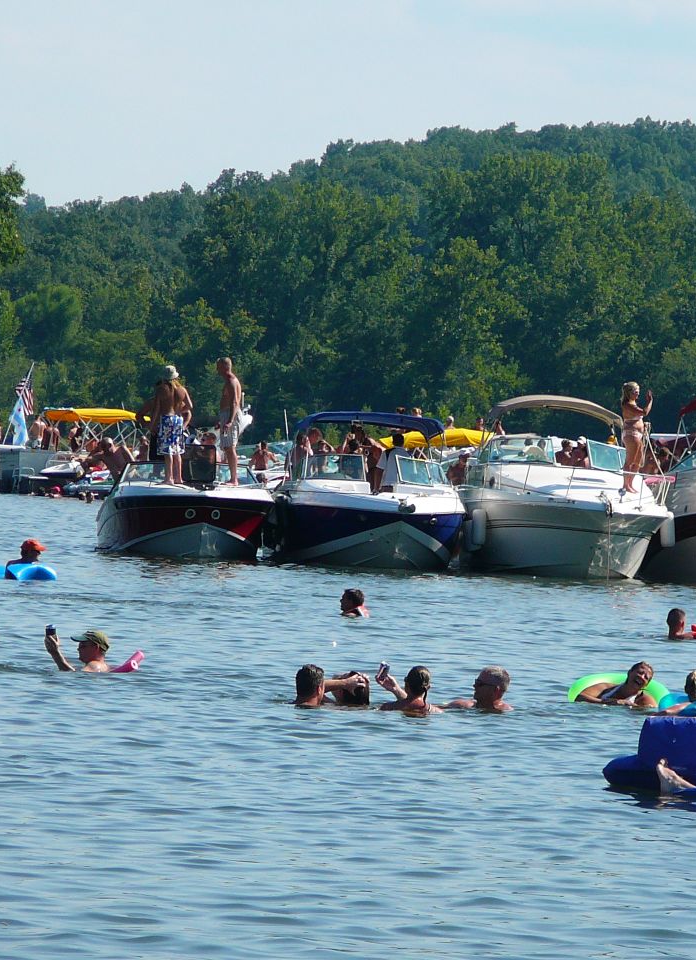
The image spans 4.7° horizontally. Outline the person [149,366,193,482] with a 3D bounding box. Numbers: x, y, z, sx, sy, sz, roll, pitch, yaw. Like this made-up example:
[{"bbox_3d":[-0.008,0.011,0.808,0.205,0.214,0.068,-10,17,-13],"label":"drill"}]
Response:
[{"bbox_3d":[-2.608,-0.823,125.500,0.550,1.740,0.360,3,0,0],"label":"person"}]

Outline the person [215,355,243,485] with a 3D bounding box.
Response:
[{"bbox_3d":[-1.764,-0.874,125.500,0.420,1.860,0.480,3,0,9],"label":"person"}]

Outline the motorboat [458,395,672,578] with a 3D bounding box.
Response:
[{"bbox_3d":[2.922,0.118,124.950,2.600,2.750,7.700,3,0,-13],"label":"motorboat"}]

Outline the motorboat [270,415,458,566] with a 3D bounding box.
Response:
[{"bbox_3d":[0.214,0.190,125.345,2.550,2.350,7.200,3,0,-10],"label":"motorboat"}]

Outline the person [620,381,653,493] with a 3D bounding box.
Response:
[{"bbox_3d":[4.242,-0.632,124.500,0.450,1.640,0.450,3,0,16],"label":"person"}]

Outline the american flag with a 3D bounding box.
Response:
[{"bbox_3d":[-7.247,-1.986,190.000,0.480,1.150,0.250,3,0,0],"label":"american flag"}]

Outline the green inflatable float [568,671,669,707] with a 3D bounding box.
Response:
[{"bbox_3d":[1.901,1.471,59.300,0.760,0.240,0.760,3,0,0],"label":"green inflatable float"}]

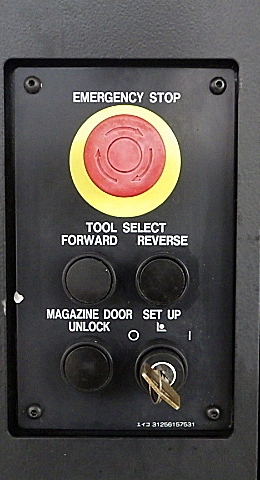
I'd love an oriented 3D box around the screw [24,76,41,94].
[{"bbox_3d":[-0.052,-0.083,0.276,0.009,0.009,0.003,0,3,0],"label":"screw"}]

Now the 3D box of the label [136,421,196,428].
[{"bbox_3d":[0.020,0.103,0.288,0.033,0.004,0.001,0,3,0],"label":"label"}]

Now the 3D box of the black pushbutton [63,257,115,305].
[{"bbox_3d":[-0.021,0.021,0.278,0.029,0.028,0.011,0,3,0],"label":"black pushbutton"}]

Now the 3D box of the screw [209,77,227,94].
[{"bbox_3d":[0.047,-0.082,0.275,0.009,0.009,0.003,0,3,0],"label":"screw"}]

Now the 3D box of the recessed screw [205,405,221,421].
[{"bbox_3d":[0.046,0.096,0.286,0.009,0.009,0.003,0,3,0],"label":"recessed screw"}]

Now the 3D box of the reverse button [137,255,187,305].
[{"bbox_3d":[0.017,0.021,0.278,0.029,0.028,0.011,0,3,0],"label":"reverse button"}]

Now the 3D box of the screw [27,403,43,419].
[{"bbox_3d":[-0.053,0.095,0.286,0.009,0.009,0.003,0,3,0],"label":"screw"}]

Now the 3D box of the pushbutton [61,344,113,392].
[{"bbox_3d":[-0.023,0.068,0.281,0.029,0.028,0.011,0,3,0],"label":"pushbutton"}]

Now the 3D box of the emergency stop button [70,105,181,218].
[{"bbox_3d":[-0.003,-0.042,0.278,0.060,0.060,0.003,0,3,0],"label":"emergency stop button"}]

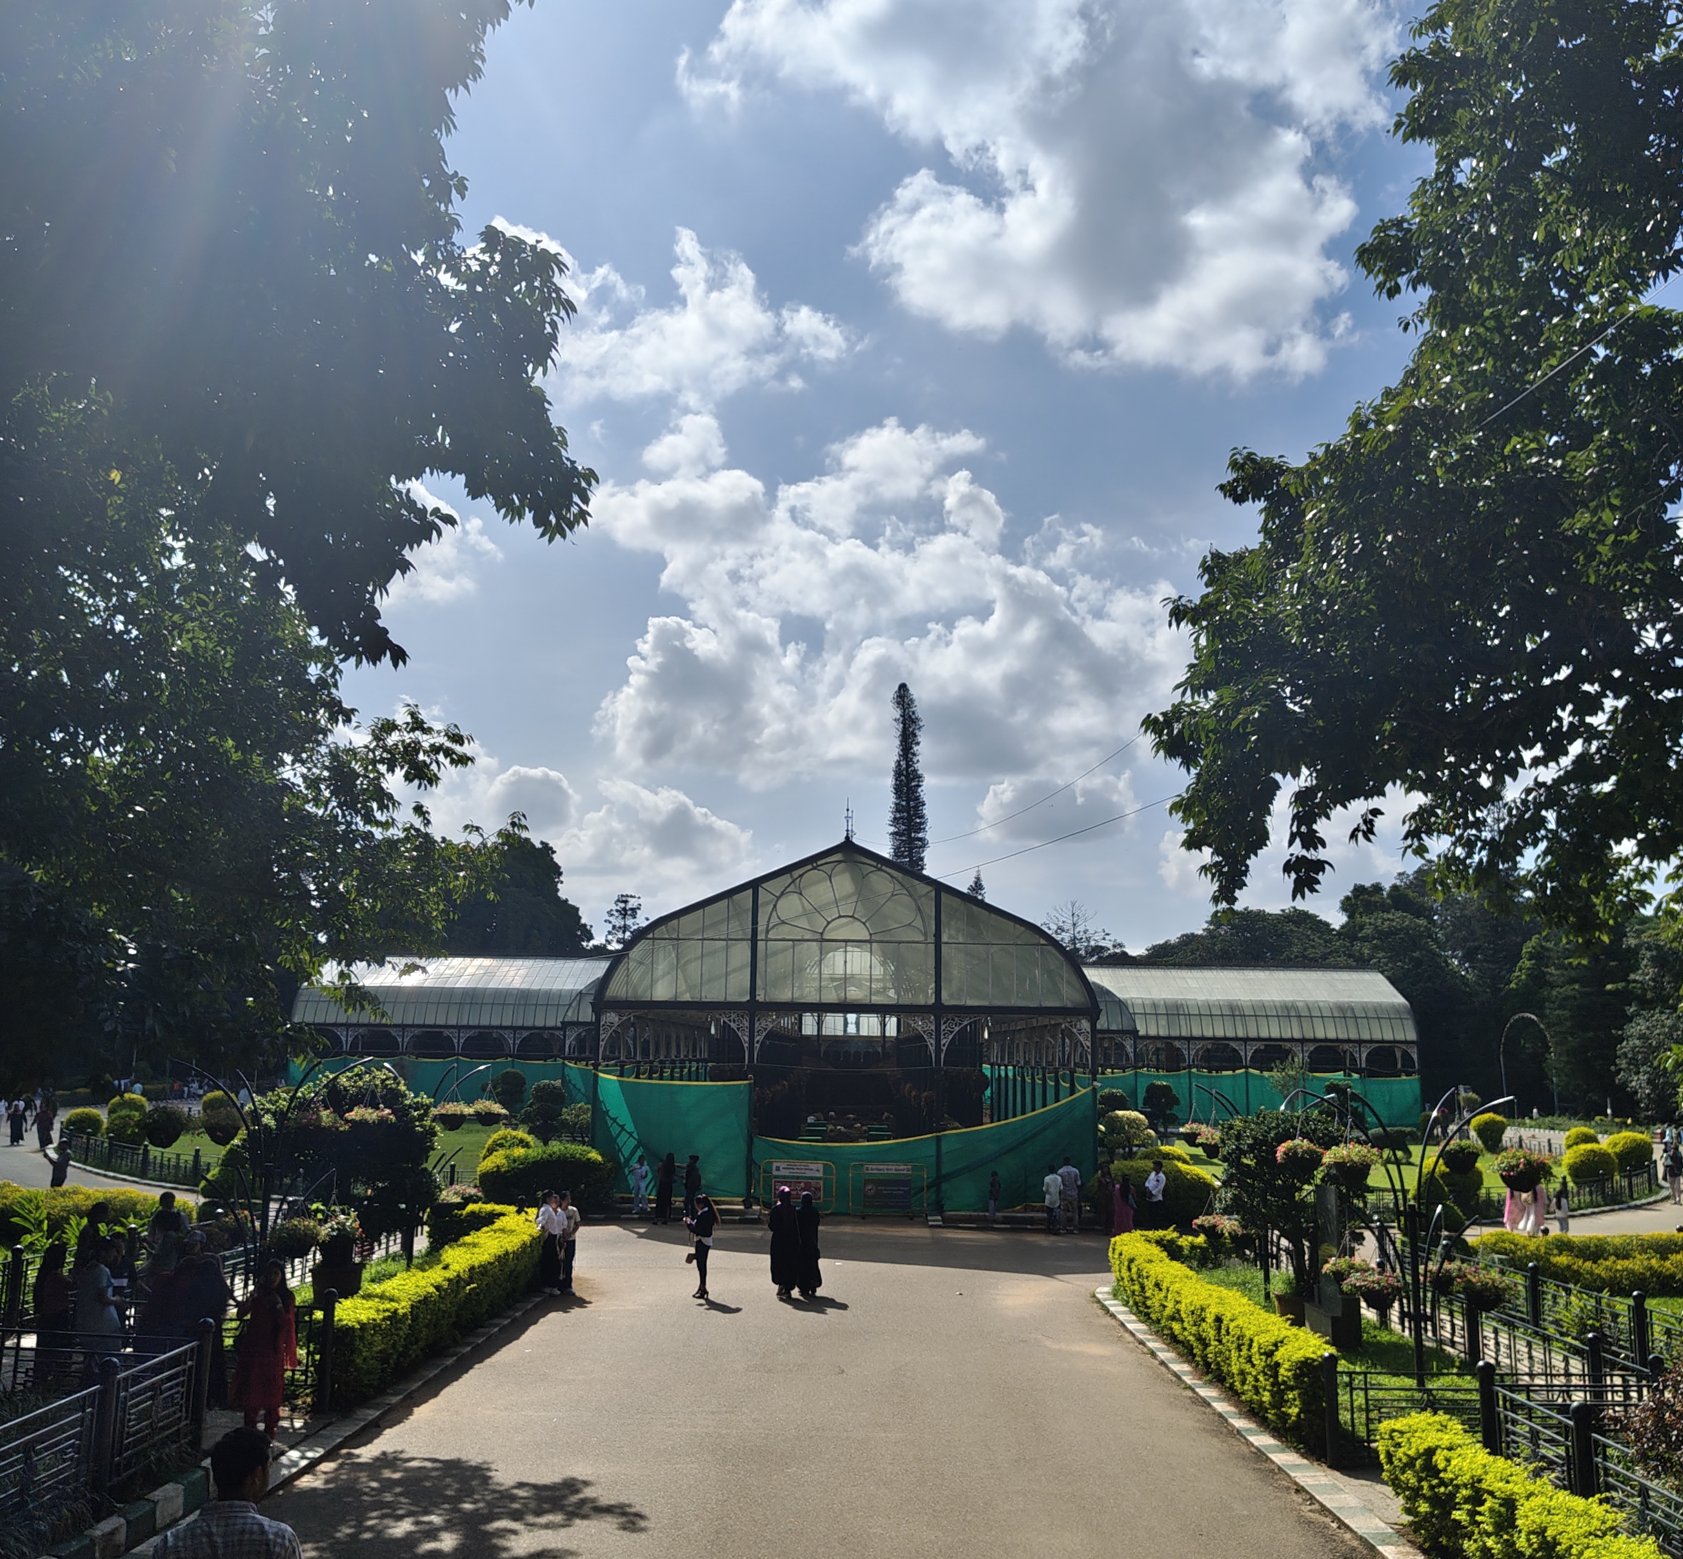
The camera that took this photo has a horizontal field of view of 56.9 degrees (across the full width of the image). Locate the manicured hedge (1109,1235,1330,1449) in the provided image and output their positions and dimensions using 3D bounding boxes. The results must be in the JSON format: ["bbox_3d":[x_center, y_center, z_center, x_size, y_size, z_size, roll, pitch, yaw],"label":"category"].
[{"bbox_3d":[4.454,6.636,19.400,0.580,0.880,10.652,1,-10,1],"label":"manicured hedge"}]

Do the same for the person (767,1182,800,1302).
[{"bbox_3d":[-0.852,6.852,22.940,0.520,1.610,0.380,1,-10,0],"label":"person"}]

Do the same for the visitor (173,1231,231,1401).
[{"bbox_3d":[-6.697,5.595,16.240,0.540,1.700,0.380,-5,-12,30],"label":"visitor"}]

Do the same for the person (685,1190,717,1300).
[{"bbox_3d":[-2.156,7.106,23.802,0.480,1.580,0.420,4,-11,-17],"label":"person"}]

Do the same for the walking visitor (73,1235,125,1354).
[{"bbox_3d":[-7.134,5.158,14.901,0.380,1.550,0.430,2,-11,-10],"label":"walking visitor"}]

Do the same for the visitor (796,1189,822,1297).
[{"bbox_3d":[-0.497,6.955,23.227,0.480,1.540,0.360,1,-10,0],"label":"visitor"}]

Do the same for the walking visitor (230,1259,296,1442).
[{"bbox_3d":[-5.078,4.997,13.613,0.530,1.530,0.350,3,-11,-15],"label":"walking visitor"}]

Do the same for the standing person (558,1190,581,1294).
[{"bbox_3d":[-4.226,7.111,24.000,0.340,1.590,0.460,-8,-14,40],"label":"standing person"}]

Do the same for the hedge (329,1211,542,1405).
[{"bbox_3d":[-4.859,6.296,19.118,0.650,0.980,8.900,1,-10,0],"label":"hedge"}]

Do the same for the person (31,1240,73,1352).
[{"bbox_3d":[-7.469,5.123,14.703,0.340,1.540,0.430,5,-11,-25],"label":"person"}]

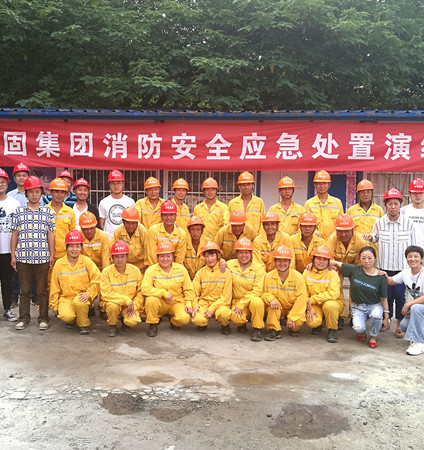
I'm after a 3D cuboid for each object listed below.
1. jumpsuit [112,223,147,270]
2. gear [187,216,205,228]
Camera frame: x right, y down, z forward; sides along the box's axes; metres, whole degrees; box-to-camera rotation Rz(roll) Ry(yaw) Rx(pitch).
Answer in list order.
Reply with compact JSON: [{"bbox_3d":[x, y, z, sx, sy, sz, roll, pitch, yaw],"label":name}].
[{"bbox_3d":[-0.966,0.522,5.480,0.520,1.130,0.600,1,4,-3],"label":"jumpsuit"},{"bbox_3d":[-0.193,-0.030,5.580,0.215,0.155,0.270,1,-2,0],"label":"gear"}]

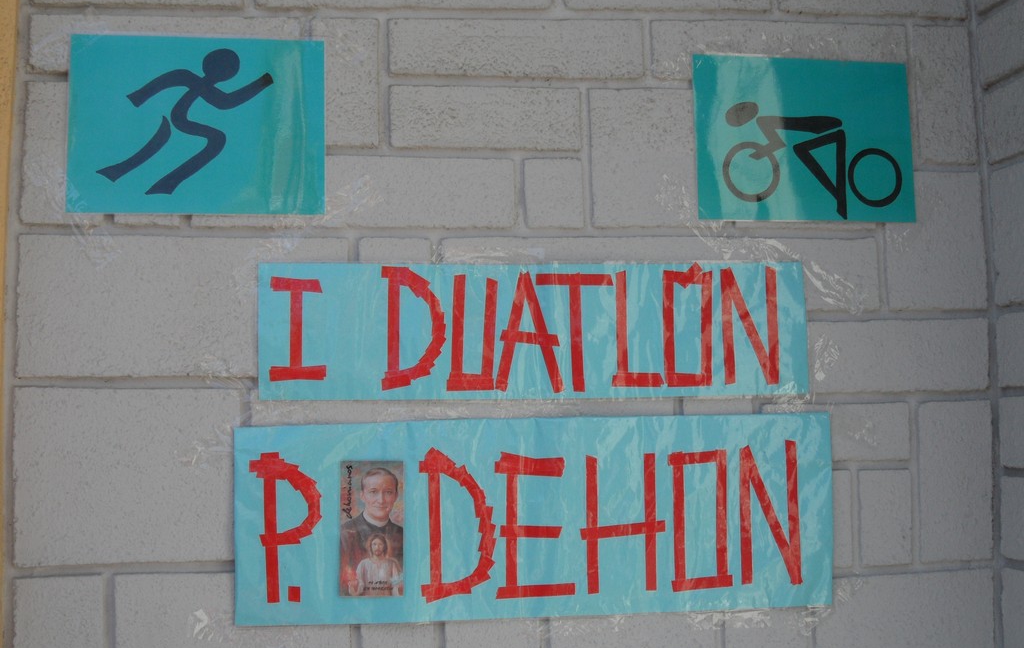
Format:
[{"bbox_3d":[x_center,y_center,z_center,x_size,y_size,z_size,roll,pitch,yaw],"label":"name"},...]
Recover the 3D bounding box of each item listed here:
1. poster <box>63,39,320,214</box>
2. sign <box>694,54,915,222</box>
[{"bbox_3d":[-0.521,-0.330,1.965,0.416,0.298,0.008,0,-5,-7],"label":"poster"},{"bbox_3d":[0.518,-0.326,2.089,0.395,0.292,0.008,0,-5,-7],"label":"sign"}]

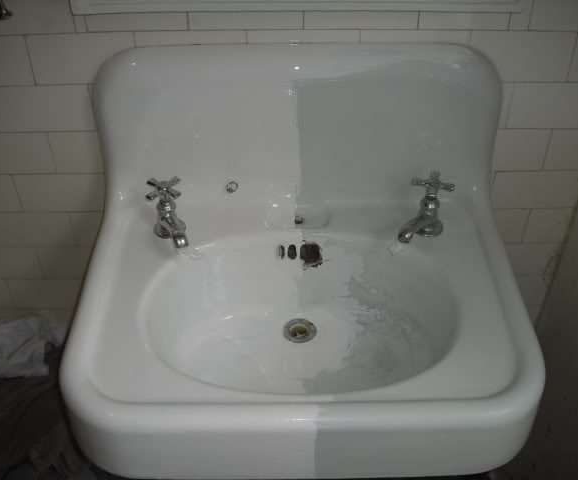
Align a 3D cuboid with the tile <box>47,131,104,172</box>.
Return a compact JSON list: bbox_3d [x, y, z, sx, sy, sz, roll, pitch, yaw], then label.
[{"bbox_3d":[-0.285,-0.137,1.076,0.152,0.076,0.010,0,42,0],"label":"tile"}]

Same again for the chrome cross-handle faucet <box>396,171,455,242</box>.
[{"bbox_3d":[0.201,-0.044,1.038,0.060,0.102,0.109,28,49,28],"label":"chrome cross-handle faucet"}]

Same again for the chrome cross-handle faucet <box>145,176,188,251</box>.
[{"bbox_3d":[-0.177,-0.041,1.050,0.055,0.089,0.089,-18,45,-19],"label":"chrome cross-handle faucet"}]

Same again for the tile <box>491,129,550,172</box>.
[{"bbox_3d":[0.322,-0.141,1.087,0.152,0.076,0.009,0,42,0],"label":"tile"}]

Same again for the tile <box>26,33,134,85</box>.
[{"bbox_3d":[-0.285,-0.254,0.983,0.152,0.076,0.009,0,42,0],"label":"tile"}]

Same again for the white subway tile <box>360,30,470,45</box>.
[{"bbox_3d":[0.172,-0.257,0.974,0.152,0.076,0.010,0,42,0],"label":"white subway tile"}]

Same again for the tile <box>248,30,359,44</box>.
[{"bbox_3d":[0.020,-0.257,0.973,0.152,0.076,0.010,0,42,0],"label":"tile"}]

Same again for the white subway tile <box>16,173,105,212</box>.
[{"bbox_3d":[-0.360,-0.078,1.128,0.152,0.076,0.010,0,42,0],"label":"white subway tile"}]

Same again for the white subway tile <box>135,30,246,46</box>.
[{"bbox_3d":[-0.134,-0.257,0.981,0.152,0.076,0.009,0,42,0],"label":"white subway tile"}]

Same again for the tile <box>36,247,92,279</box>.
[{"bbox_3d":[-0.361,0.038,1.233,0.152,0.076,0.010,0,42,0],"label":"tile"}]

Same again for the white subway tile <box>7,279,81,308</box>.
[{"bbox_3d":[-0.435,0.096,1.285,0.152,0.076,0.010,0,42,0],"label":"white subway tile"}]

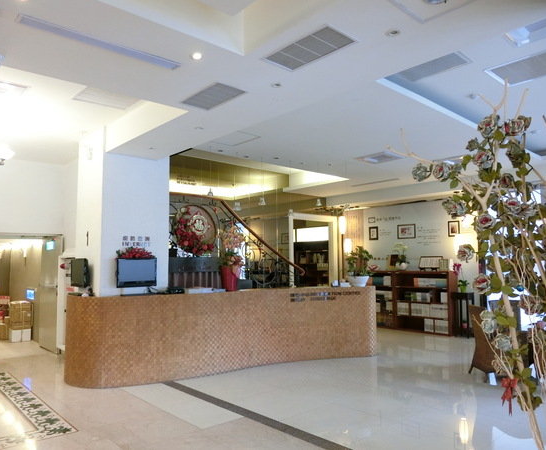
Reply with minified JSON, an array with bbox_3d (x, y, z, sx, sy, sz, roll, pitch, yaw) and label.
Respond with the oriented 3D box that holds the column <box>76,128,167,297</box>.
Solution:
[{"bbox_3d":[-2.311,0.435,6.620,1.000,3.380,1.030,4,-6,-41],"label":"column"}]

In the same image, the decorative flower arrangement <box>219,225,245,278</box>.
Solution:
[{"bbox_3d":[-0.598,0.371,6.350,0.380,0.740,0.360,-1,-4,0],"label":"decorative flower arrangement"}]

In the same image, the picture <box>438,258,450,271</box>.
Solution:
[{"bbox_3d":[3.402,0.794,8.646,0.030,0.250,0.250,19,-17,-41],"label":"picture"}]

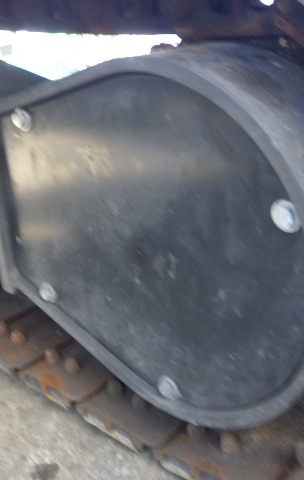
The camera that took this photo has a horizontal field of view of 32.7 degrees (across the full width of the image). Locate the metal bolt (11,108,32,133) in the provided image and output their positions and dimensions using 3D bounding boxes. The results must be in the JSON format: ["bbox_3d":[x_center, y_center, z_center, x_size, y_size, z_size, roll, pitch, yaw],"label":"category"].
[{"bbox_3d":[-0.174,-0.159,0.689,0.028,0.028,0.013,15,30,38],"label":"metal bolt"}]

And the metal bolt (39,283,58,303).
[{"bbox_3d":[-0.159,0.081,0.793,0.028,0.028,0.013,15,30,38],"label":"metal bolt"}]

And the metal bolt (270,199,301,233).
[{"bbox_3d":[0.122,-0.022,0.473,0.028,0.028,0.013,15,30,38],"label":"metal bolt"}]

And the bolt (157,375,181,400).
[{"bbox_3d":[0.023,0.192,0.675,0.028,0.028,0.013,15,30,38],"label":"bolt"}]

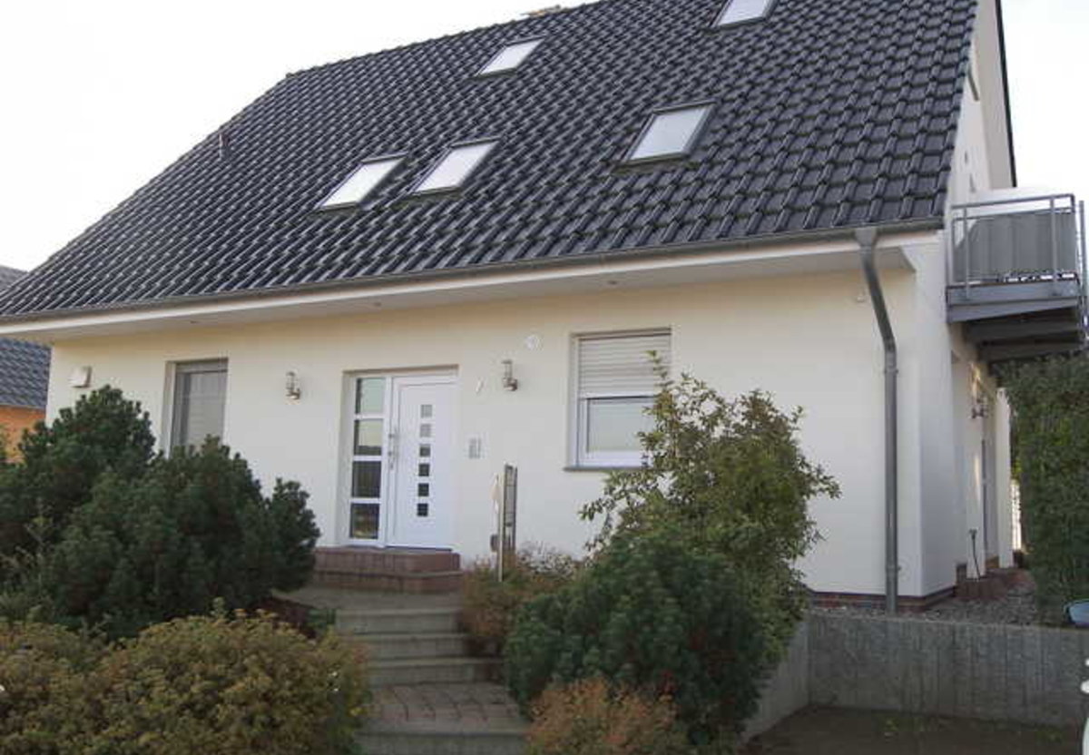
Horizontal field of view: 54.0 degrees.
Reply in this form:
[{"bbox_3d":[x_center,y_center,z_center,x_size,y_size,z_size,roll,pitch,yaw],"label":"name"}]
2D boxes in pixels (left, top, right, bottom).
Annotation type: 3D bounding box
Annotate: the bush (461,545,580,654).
[{"bbox_3d":[-0.202,1.867,8.964,0.950,0.820,0.850,-2,-7,30],"label":"bush"}]

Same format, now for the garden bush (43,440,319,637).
[{"bbox_3d":[-3.495,1.519,10.260,2.400,1.750,2.100,-2,-7,30],"label":"garden bush"}]

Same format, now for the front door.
[{"bbox_3d":[-1.632,0.956,12.641,1.703,2.089,0.130,-2,-7,30],"label":"front door"}]

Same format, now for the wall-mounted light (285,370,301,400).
[{"bbox_3d":[-3.115,0.096,13.278,0.130,0.340,0.190,-2,-7,30],"label":"wall-mounted light"}]

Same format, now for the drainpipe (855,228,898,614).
[{"bbox_3d":[2.873,0.420,9.179,0.170,3.247,0.980,-2,-7,30],"label":"drainpipe"}]

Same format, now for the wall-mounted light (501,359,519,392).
[{"bbox_3d":[-0.371,-0.015,11.671,0.130,0.340,0.190,-2,-7,30],"label":"wall-mounted light"}]

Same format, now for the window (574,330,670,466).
[{"bbox_3d":[0.815,0.241,11.169,1.170,1.426,0.150,-2,-7,30],"label":"window"}]

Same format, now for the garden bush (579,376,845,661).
[{"bbox_3d":[1.294,1.039,8.358,1.920,2.100,1.750,1,-6,0],"label":"garden bush"}]

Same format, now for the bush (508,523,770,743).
[{"bbox_3d":[0.613,1.700,7.116,1.620,1.250,1.500,1,-6,0],"label":"bush"}]

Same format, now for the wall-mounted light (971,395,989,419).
[{"bbox_3d":[4.886,0.330,11.984,0.190,0.300,0.140,-2,-7,30],"label":"wall-mounted light"}]

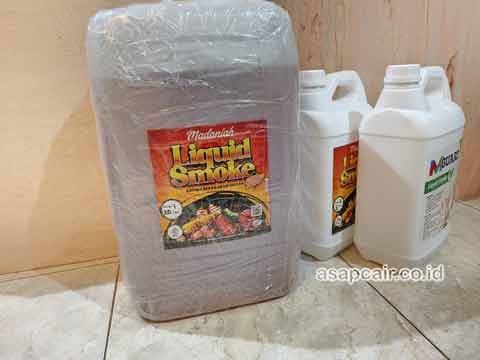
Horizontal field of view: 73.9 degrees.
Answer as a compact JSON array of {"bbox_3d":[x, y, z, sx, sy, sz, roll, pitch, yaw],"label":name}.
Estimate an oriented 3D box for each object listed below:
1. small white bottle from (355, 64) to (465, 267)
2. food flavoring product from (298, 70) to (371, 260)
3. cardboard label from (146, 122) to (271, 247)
[{"bbox_3d":[0.299,-0.034,0.563,0.193,0.317,0.126,-16,23,-33],"label":"small white bottle"},{"bbox_3d":[0.160,-0.037,0.595,0.193,0.317,0.126,-18,24,-37],"label":"food flavoring product"},{"bbox_3d":[-0.030,0.008,0.397,0.142,0.153,0.004,-8,20,-13],"label":"cardboard label"}]

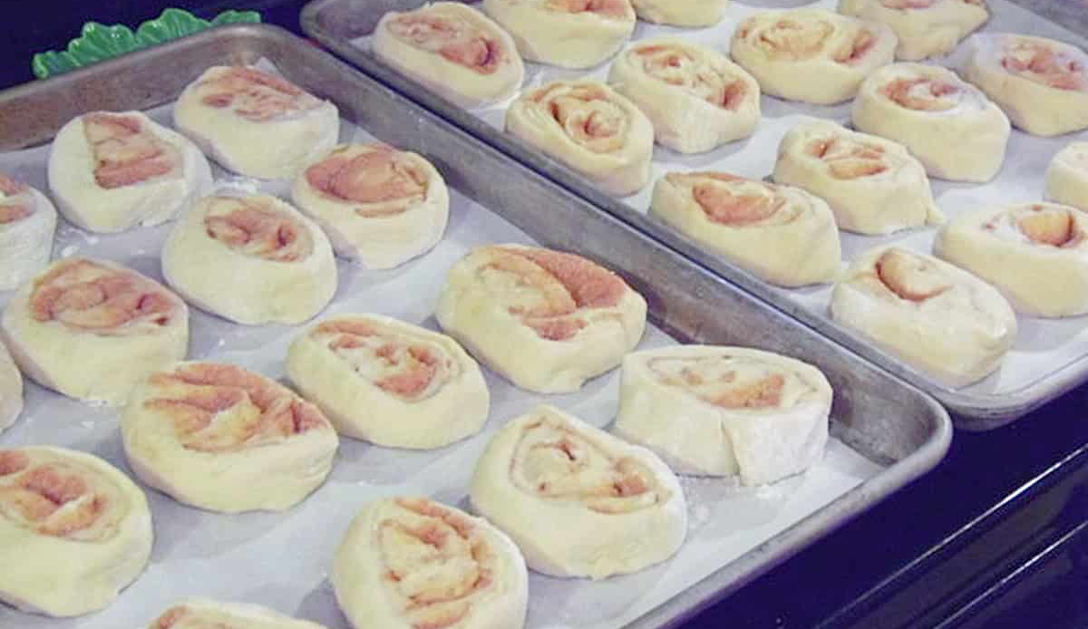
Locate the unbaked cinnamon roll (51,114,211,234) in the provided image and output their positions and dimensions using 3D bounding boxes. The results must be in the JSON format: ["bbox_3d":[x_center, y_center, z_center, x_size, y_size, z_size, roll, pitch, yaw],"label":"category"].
[{"bbox_3d":[-0.186,-0.065,0.787,0.068,0.025,0.080,-22,40,-33],"label":"unbaked cinnamon roll"}]

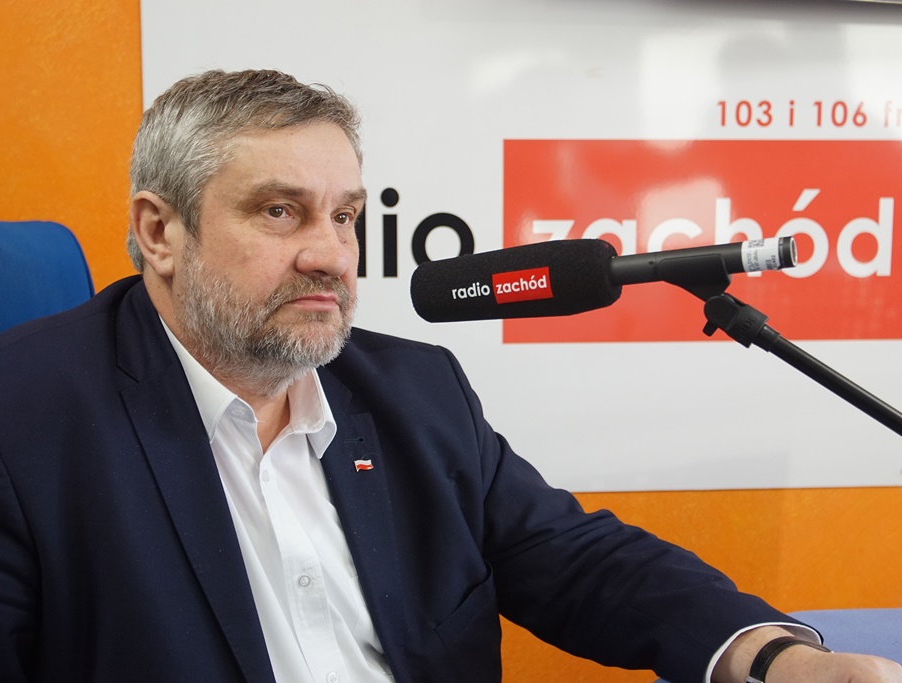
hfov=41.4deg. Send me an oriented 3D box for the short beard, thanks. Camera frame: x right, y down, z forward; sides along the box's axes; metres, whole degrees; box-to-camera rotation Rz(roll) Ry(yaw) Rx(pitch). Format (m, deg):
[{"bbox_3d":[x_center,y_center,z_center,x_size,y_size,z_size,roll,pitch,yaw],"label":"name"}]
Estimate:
[{"bbox_3d":[-0.138,-0.020,1.026,0.114,0.126,0.154,8,10,43],"label":"short beard"}]

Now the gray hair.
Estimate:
[{"bbox_3d":[-0.181,-0.147,1.054,0.204,0.181,0.178,8,10,43],"label":"gray hair"}]

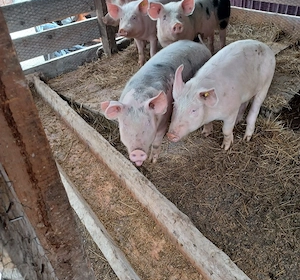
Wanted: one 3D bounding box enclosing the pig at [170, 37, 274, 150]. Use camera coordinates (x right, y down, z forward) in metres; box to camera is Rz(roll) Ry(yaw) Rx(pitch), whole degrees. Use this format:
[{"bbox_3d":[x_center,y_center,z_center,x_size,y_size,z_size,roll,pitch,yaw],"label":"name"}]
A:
[{"bbox_3d":[0.422,-0.229,1.767,0.828,0.564,0.282,-32,47,-33],"label":"pig"}]

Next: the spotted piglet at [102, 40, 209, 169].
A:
[{"bbox_3d":[0.117,-0.248,1.829,0.282,0.540,0.852,17,42,23],"label":"spotted piglet"}]

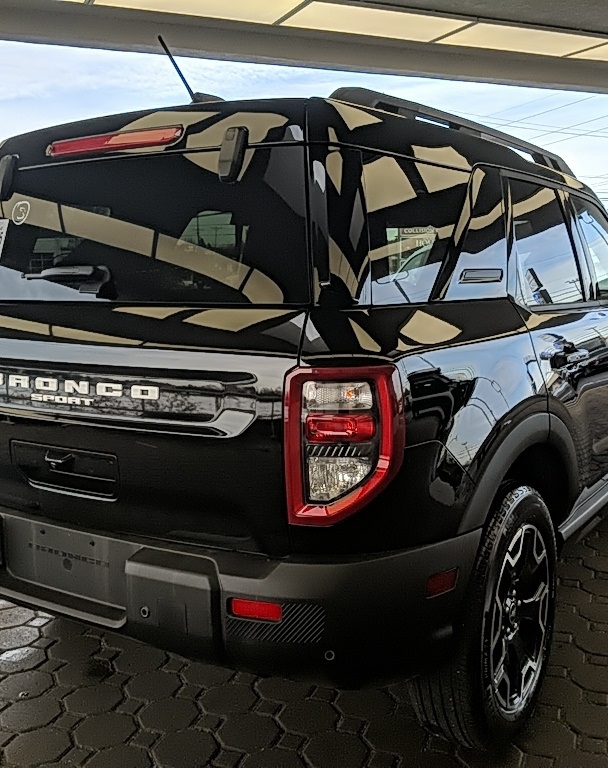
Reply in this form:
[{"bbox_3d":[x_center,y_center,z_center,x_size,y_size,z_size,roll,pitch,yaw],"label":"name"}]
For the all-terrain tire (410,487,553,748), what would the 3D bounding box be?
[{"bbox_3d":[0.538,0.656,2.234,0.230,0.720,0.720,4,8,33],"label":"all-terrain tire"}]

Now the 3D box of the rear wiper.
[{"bbox_3d":[-0.622,-0.268,2.003,0.320,0.085,0.070,4,8,33],"label":"rear wiper"}]

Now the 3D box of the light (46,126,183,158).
[{"bbox_3d":[-0.473,-0.600,1.913,0.475,0.047,0.045,4,9,33],"label":"light"}]

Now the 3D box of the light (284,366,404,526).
[{"bbox_3d":[0.084,0.128,1.533,0.210,0.312,0.135,2,8,20],"label":"light"}]

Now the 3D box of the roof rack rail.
[{"bbox_3d":[0.634,-0.808,2.599,0.080,0.085,2.000,4,10,34],"label":"roof rack rail"}]

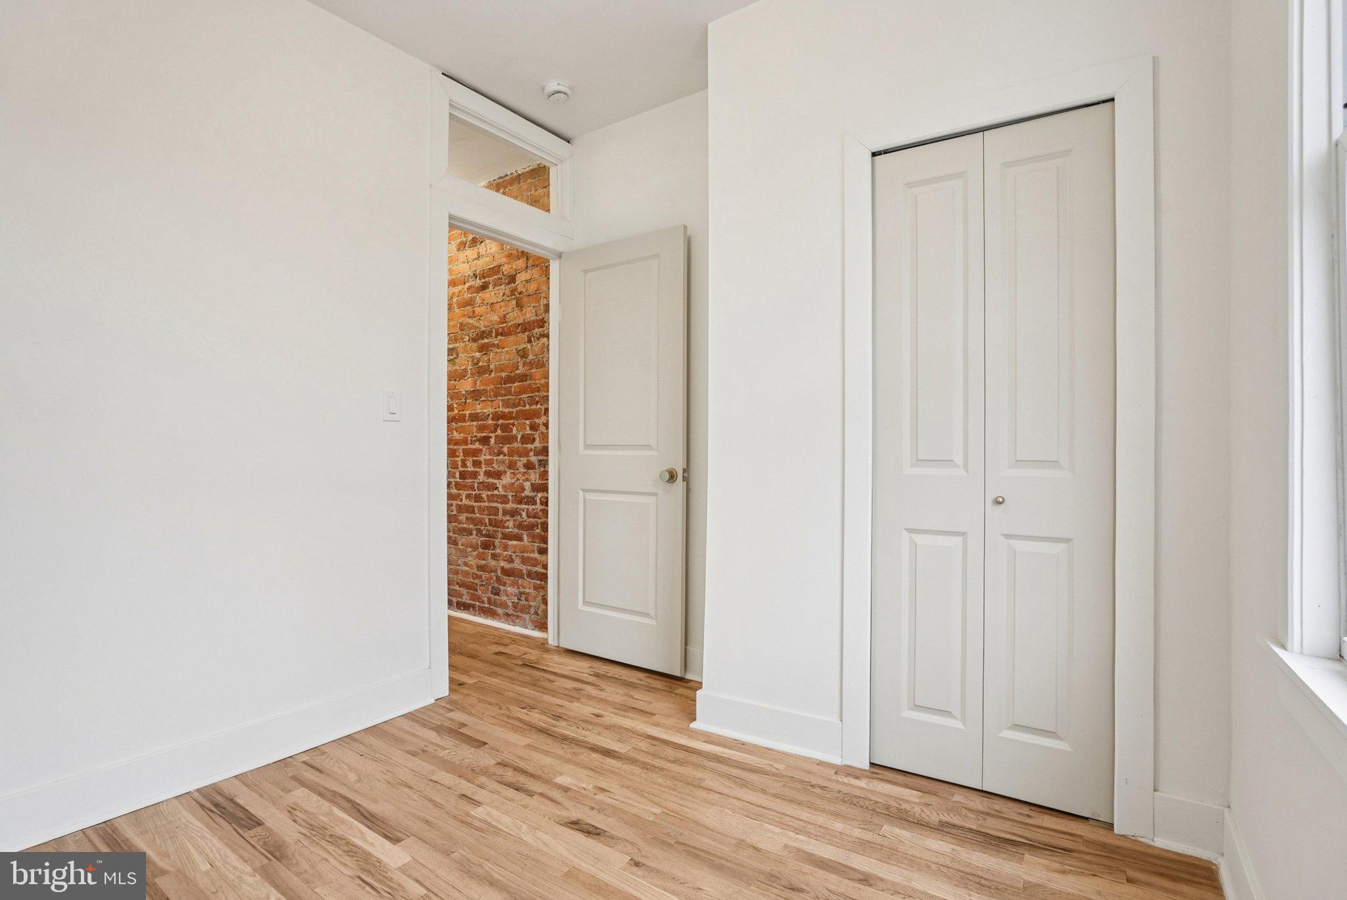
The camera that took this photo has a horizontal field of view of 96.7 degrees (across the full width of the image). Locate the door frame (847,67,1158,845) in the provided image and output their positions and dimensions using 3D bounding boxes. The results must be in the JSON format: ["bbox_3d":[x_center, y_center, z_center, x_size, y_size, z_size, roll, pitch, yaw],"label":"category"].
[{"bbox_3d":[0.949,-0.009,1.847,0.823,2.105,0.100,0,0,29],"label":"door frame"}]

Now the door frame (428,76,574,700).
[{"bbox_3d":[-0.800,-0.276,2.808,0.110,2.627,0.792,0,0,38],"label":"door frame"}]

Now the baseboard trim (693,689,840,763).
[{"bbox_3d":[0.321,0.975,2.142,0.560,0.135,0.028,0,0,29],"label":"baseboard trim"}]

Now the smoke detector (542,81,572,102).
[{"bbox_3d":[-0.512,-1.577,2.657,0.128,0.042,0.128,0,0,0],"label":"smoke detector"}]

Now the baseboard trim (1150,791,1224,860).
[{"bbox_3d":[1.339,0.978,1.563,0.143,0.135,0.028,0,0,29],"label":"baseboard trim"}]

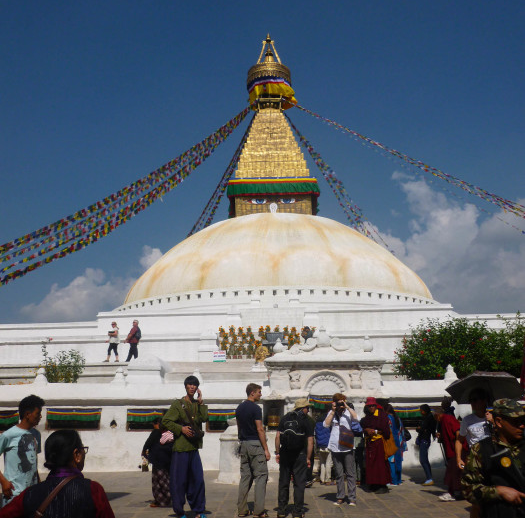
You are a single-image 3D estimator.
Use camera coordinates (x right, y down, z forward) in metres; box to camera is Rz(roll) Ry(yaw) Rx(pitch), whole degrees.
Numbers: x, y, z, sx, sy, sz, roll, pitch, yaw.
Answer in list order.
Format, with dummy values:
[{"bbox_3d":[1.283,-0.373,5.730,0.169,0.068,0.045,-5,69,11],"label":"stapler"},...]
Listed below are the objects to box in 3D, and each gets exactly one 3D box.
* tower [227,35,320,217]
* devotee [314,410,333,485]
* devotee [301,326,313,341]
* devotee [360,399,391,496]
[{"bbox_3d":[0.903,-13.084,61.748,8.500,21.500,8.500,-2,-13,1],"label":"tower"},{"bbox_3d":[1.202,3.739,12.013,0.450,1.356,0.420,-3,-13,10],"label":"devotee"},{"bbox_3d":[1.826,3.524,25.483,0.480,1.420,0.400,-6,-14,19],"label":"devotee"},{"bbox_3d":[2.077,3.393,11.104,0.600,1.664,0.450,-4,-14,11],"label":"devotee"}]

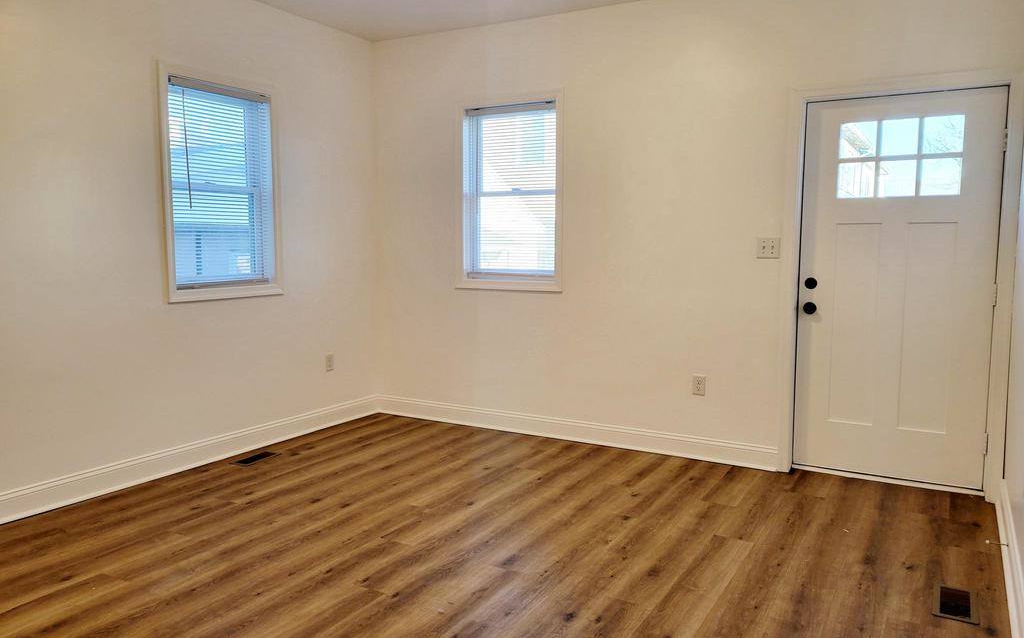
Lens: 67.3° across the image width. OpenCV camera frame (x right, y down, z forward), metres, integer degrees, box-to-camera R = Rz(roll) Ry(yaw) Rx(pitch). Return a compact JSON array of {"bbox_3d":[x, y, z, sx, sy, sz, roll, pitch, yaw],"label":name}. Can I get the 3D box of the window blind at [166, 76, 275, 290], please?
[{"bbox_3d":[-1.703,-0.778,4.538,0.035,1.160,0.700,4,7,30],"label":"window blind"}]

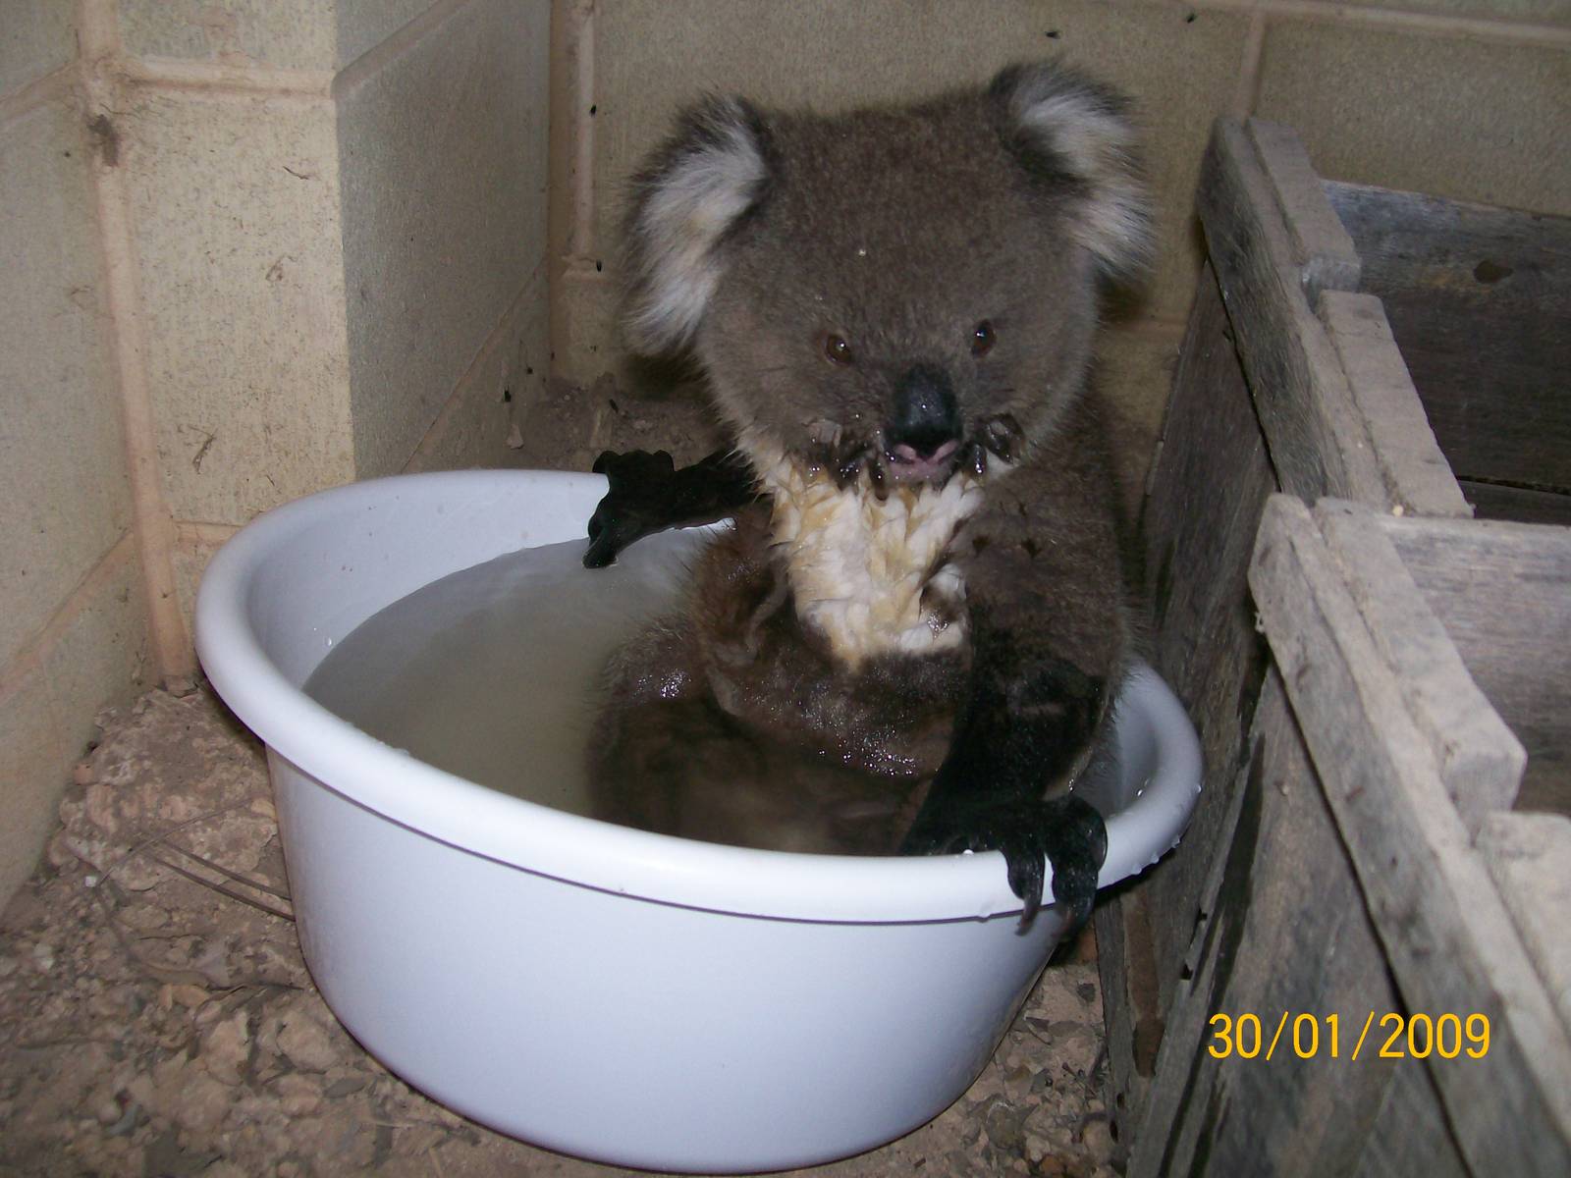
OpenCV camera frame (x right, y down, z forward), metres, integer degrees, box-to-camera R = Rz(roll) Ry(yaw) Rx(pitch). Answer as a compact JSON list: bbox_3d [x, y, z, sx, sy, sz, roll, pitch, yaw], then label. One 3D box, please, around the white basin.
[{"bbox_3d":[-0.037,0.078,0.600,0.349,0.150,0.349,11,18,-1],"label":"white basin"}]

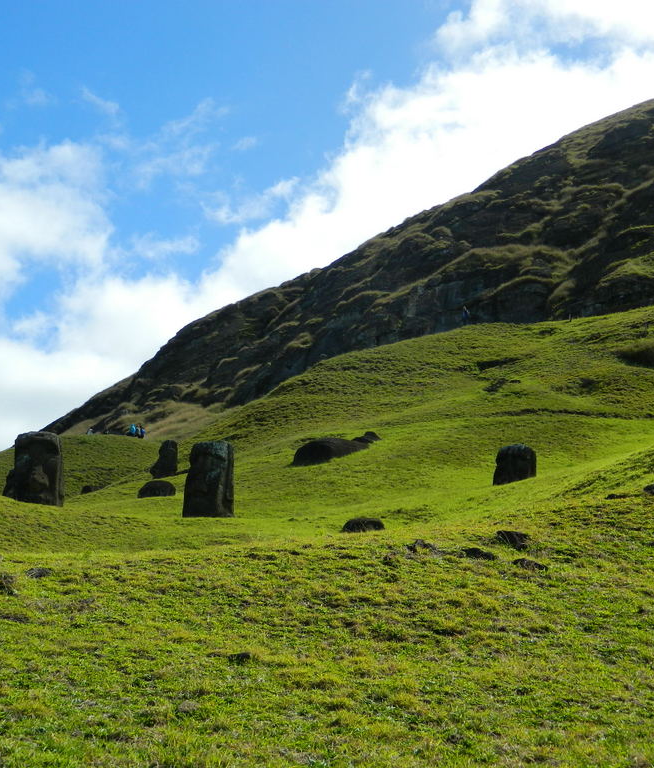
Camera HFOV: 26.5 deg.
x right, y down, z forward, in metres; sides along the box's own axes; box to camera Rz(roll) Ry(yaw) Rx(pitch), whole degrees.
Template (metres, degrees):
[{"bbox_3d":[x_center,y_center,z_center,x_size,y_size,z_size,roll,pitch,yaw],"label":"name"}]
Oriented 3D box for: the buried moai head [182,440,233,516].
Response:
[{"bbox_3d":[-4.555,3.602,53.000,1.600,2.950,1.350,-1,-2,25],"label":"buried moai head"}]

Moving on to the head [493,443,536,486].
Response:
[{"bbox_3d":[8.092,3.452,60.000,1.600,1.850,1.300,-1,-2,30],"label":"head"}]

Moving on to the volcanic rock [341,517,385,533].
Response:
[{"bbox_3d":[0.970,3.868,38.000,1.150,0.500,0.850,0,-2,0],"label":"volcanic rock"}]

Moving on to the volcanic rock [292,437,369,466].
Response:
[{"bbox_3d":[0.161,3.107,64.000,3.200,1.150,1.700,1,-2,-21],"label":"volcanic rock"}]

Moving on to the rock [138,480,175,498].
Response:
[{"bbox_3d":[-7.603,4.705,62.000,1.650,0.800,1.200,0,-2,-6],"label":"rock"}]

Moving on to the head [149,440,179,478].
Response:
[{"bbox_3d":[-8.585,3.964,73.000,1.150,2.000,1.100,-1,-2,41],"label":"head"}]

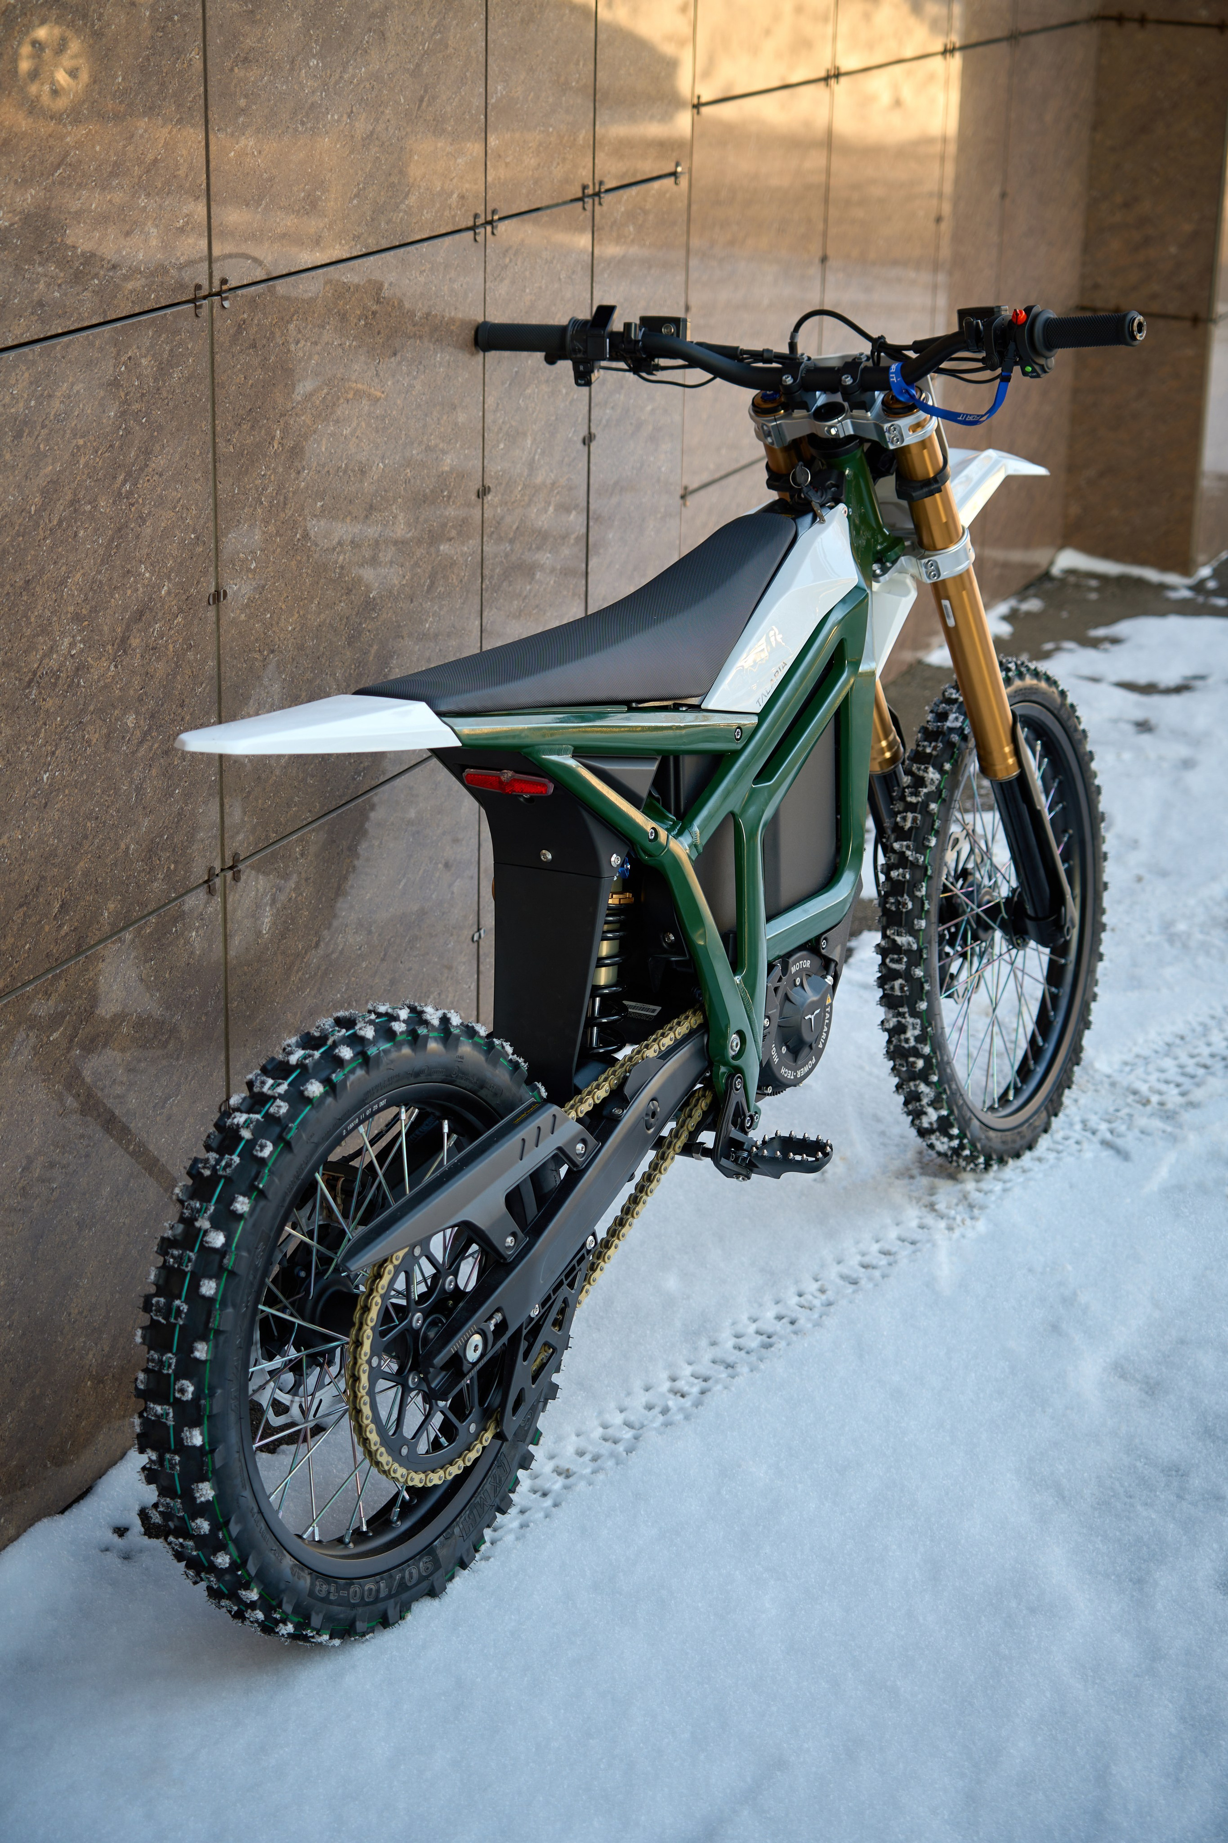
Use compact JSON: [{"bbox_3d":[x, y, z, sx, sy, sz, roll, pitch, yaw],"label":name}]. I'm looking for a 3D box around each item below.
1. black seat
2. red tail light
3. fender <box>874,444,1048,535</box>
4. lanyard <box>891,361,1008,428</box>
[{"bbox_3d":[-0.017,-0.287,3.085,0.185,0.150,0.720,9,21,33],"label":"black seat"},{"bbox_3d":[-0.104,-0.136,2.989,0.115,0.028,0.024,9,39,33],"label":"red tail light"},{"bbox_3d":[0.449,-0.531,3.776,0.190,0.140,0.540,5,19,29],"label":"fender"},{"bbox_3d":[0.360,-0.575,3.305,0.150,0.080,0.055,5,19,29],"label":"lanyard"}]

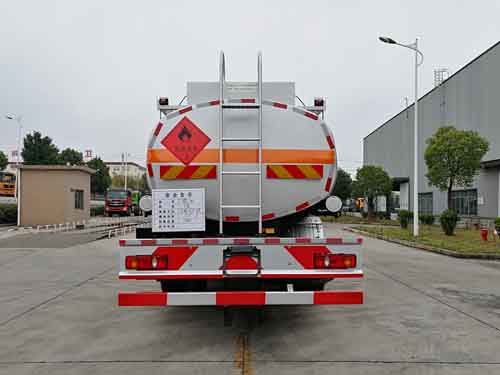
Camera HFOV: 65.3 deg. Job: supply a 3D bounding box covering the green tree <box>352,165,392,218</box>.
[{"bbox_3d":[11.453,0.397,36.519,3.740,5.120,3.740,0,-3,1],"label":"green tree"}]

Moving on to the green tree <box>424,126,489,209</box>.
[{"bbox_3d":[10.579,-0.479,20.042,3.280,5.350,3.280,0,-3,1],"label":"green tree"}]

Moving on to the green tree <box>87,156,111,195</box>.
[{"bbox_3d":[-17.413,-0.061,44.047,3.380,6.910,3.380,0,-3,1],"label":"green tree"}]

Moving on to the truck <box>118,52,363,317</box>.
[{"bbox_3d":[-0.169,0.255,7.696,2.400,3.020,7.800,0,-3,-1],"label":"truck"}]

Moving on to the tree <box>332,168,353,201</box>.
[{"bbox_3d":[11.207,0.608,50.023,3.850,6.110,3.850,0,-3,1],"label":"tree"}]

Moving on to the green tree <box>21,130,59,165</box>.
[{"bbox_3d":[-24.685,-1.647,46.120,4.720,10.270,4.720,0,-3,1],"label":"green tree"}]

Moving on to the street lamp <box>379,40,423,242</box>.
[{"bbox_3d":[6.364,-2.217,16.516,1.930,8.510,0.350,0,-3,0],"label":"street lamp"}]

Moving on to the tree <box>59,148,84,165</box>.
[{"bbox_3d":[-21.824,-0.628,48.076,3.450,8.410,3.450,0,-3,1],"label":"tree"}]

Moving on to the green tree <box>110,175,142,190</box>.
[{"bbox_3d":[-21.512,1.097,68.019,5.580,6.750,5.580,0,-3,1],"label":"green tree"}]

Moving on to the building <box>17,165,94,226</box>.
[{"bbox_3d":[-13.525,0.569,27.852,4.300,4.000,3.300,0,-3,-1],"label":"building"}]

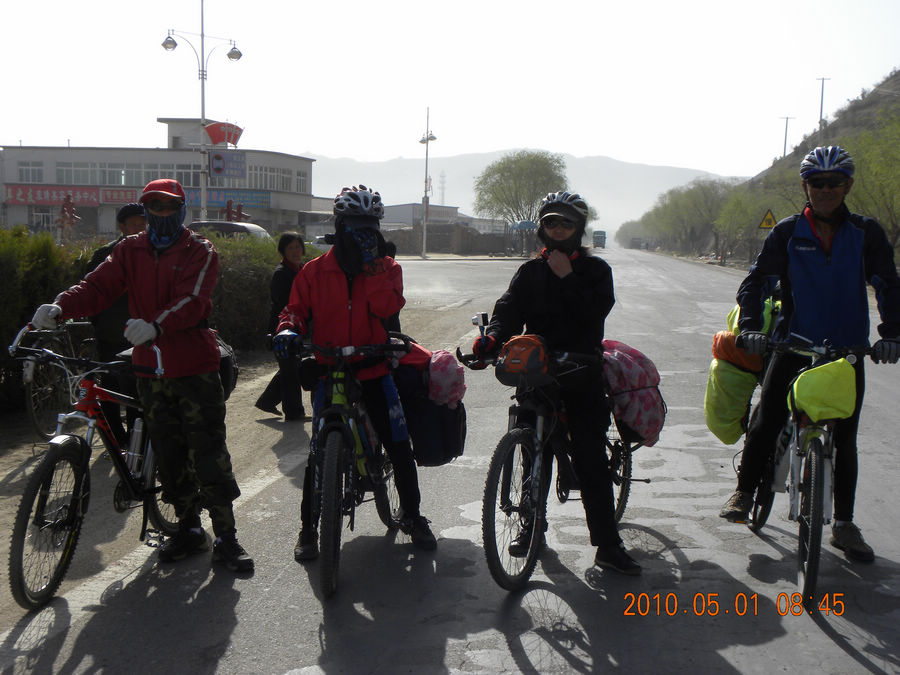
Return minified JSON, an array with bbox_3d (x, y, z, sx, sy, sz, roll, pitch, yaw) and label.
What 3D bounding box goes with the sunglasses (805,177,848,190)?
[{"bbox_3d":[1.546,-0.631,4.370,0.148,0.048,0.145,2,5,18],"label":"sunglasses"}]

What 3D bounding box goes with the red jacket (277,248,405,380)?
[{"bbox_3d":[-0.476,-0.101,4.680,0.530,0.570,0.400,0,5,1],"label":"red jacket"}]

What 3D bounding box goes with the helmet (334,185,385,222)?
[{"bbox_3d":[-0.399,-0.589,4.650,0.215,0.160,0.275,-1,5,-14],"label":"helmet"}]

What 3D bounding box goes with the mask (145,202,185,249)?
[{"bbox_3d":[-1.207,-0.473,4.540,0.155,0.190,0.165,0,5,-3],"label":"mask"}]

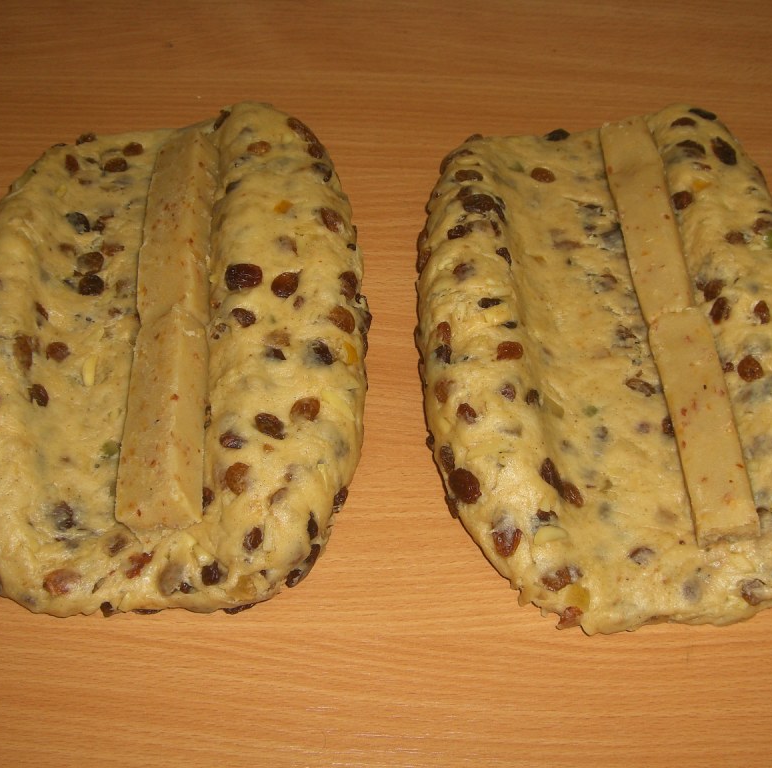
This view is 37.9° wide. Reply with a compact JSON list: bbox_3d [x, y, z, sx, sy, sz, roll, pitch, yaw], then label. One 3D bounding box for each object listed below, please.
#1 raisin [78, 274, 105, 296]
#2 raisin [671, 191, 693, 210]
[{"bbox_3d":[-0.146,-0.048,0.561,0.013,0.007,0.011,0,54,0],"label":"raisin"},{"bbox_3d":[0.160,-0.099,0.608,0.014,0.009,0.009,-33,61,-21],"label":"raisin"}]

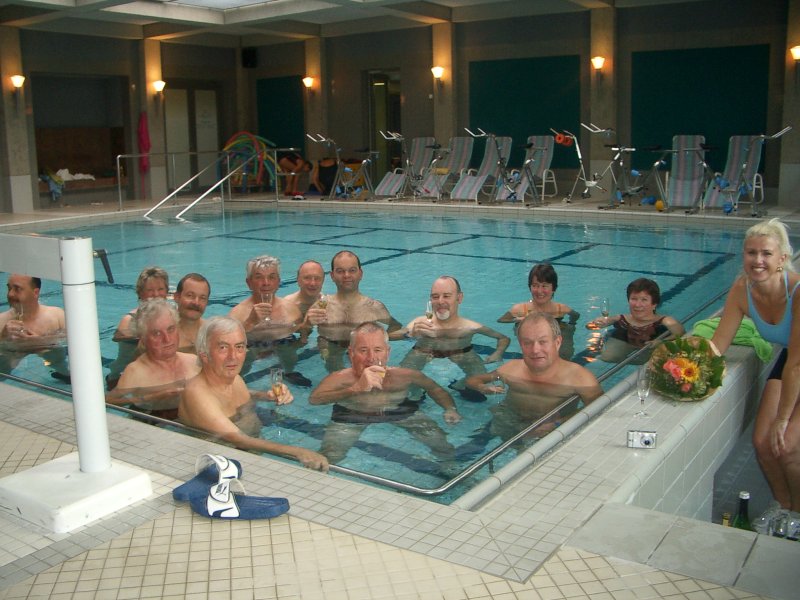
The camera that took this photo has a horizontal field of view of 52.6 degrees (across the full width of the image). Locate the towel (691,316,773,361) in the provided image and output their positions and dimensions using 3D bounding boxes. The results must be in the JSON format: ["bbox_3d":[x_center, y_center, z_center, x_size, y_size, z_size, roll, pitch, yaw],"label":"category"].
[{"bbox_3d":[1.621,0.172,3.920,0.370,0.170,0.270,6,13,33],"label":"towel"}]

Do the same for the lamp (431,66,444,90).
[{"bbox_3d":[0.722,-4.257,15.581,0.230,0.430,0.250,6,13,33],"label":"lamp"}]

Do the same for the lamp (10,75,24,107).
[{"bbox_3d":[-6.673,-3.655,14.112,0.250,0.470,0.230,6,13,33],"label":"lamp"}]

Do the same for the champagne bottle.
[{"bbox_3d":[1.138,0.783,2.692,0.088,0.310,0.088,3,11,20],"label":"champagne bottle"}]

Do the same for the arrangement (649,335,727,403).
[{"bbox_3d":[1.089,0.252,3.063,0.285,0.240,0.250,3,11,20],"label":"arrangement"}]

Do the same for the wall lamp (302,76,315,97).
[{"bbox_3d":[-1.964,-4.572,17.361,0.230,0.420,0.250,6,13,33],"label":"wall lamp"}]

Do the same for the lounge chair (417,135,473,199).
[{"bbox_3d":[0.883,-2.486,15.213,0.660,1.140,1.030,8,13,39],"label":"lounge chair"}]

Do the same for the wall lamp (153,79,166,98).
[{"bbox_3d":[-4.960,-4.362,16.682,0.250,0.420,0.230,6,13,33],"label":"wall lamp"}]

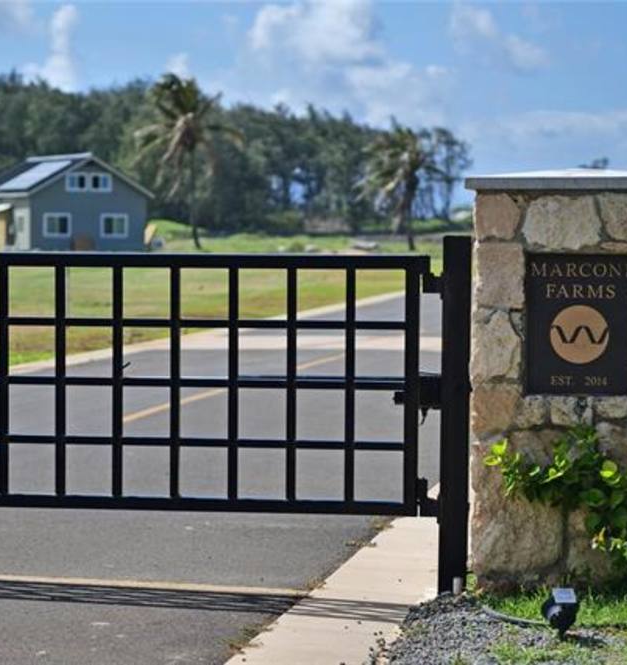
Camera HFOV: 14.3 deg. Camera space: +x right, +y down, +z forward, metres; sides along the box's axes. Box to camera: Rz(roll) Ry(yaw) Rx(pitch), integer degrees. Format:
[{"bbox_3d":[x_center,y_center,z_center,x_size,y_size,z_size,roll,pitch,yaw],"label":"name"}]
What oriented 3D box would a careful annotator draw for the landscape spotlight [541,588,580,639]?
[{"bbox_3d":[0.884,1.001,8.920,0.135,0.175,0.160,1,3,7],"label":"landscape spotlight"}]

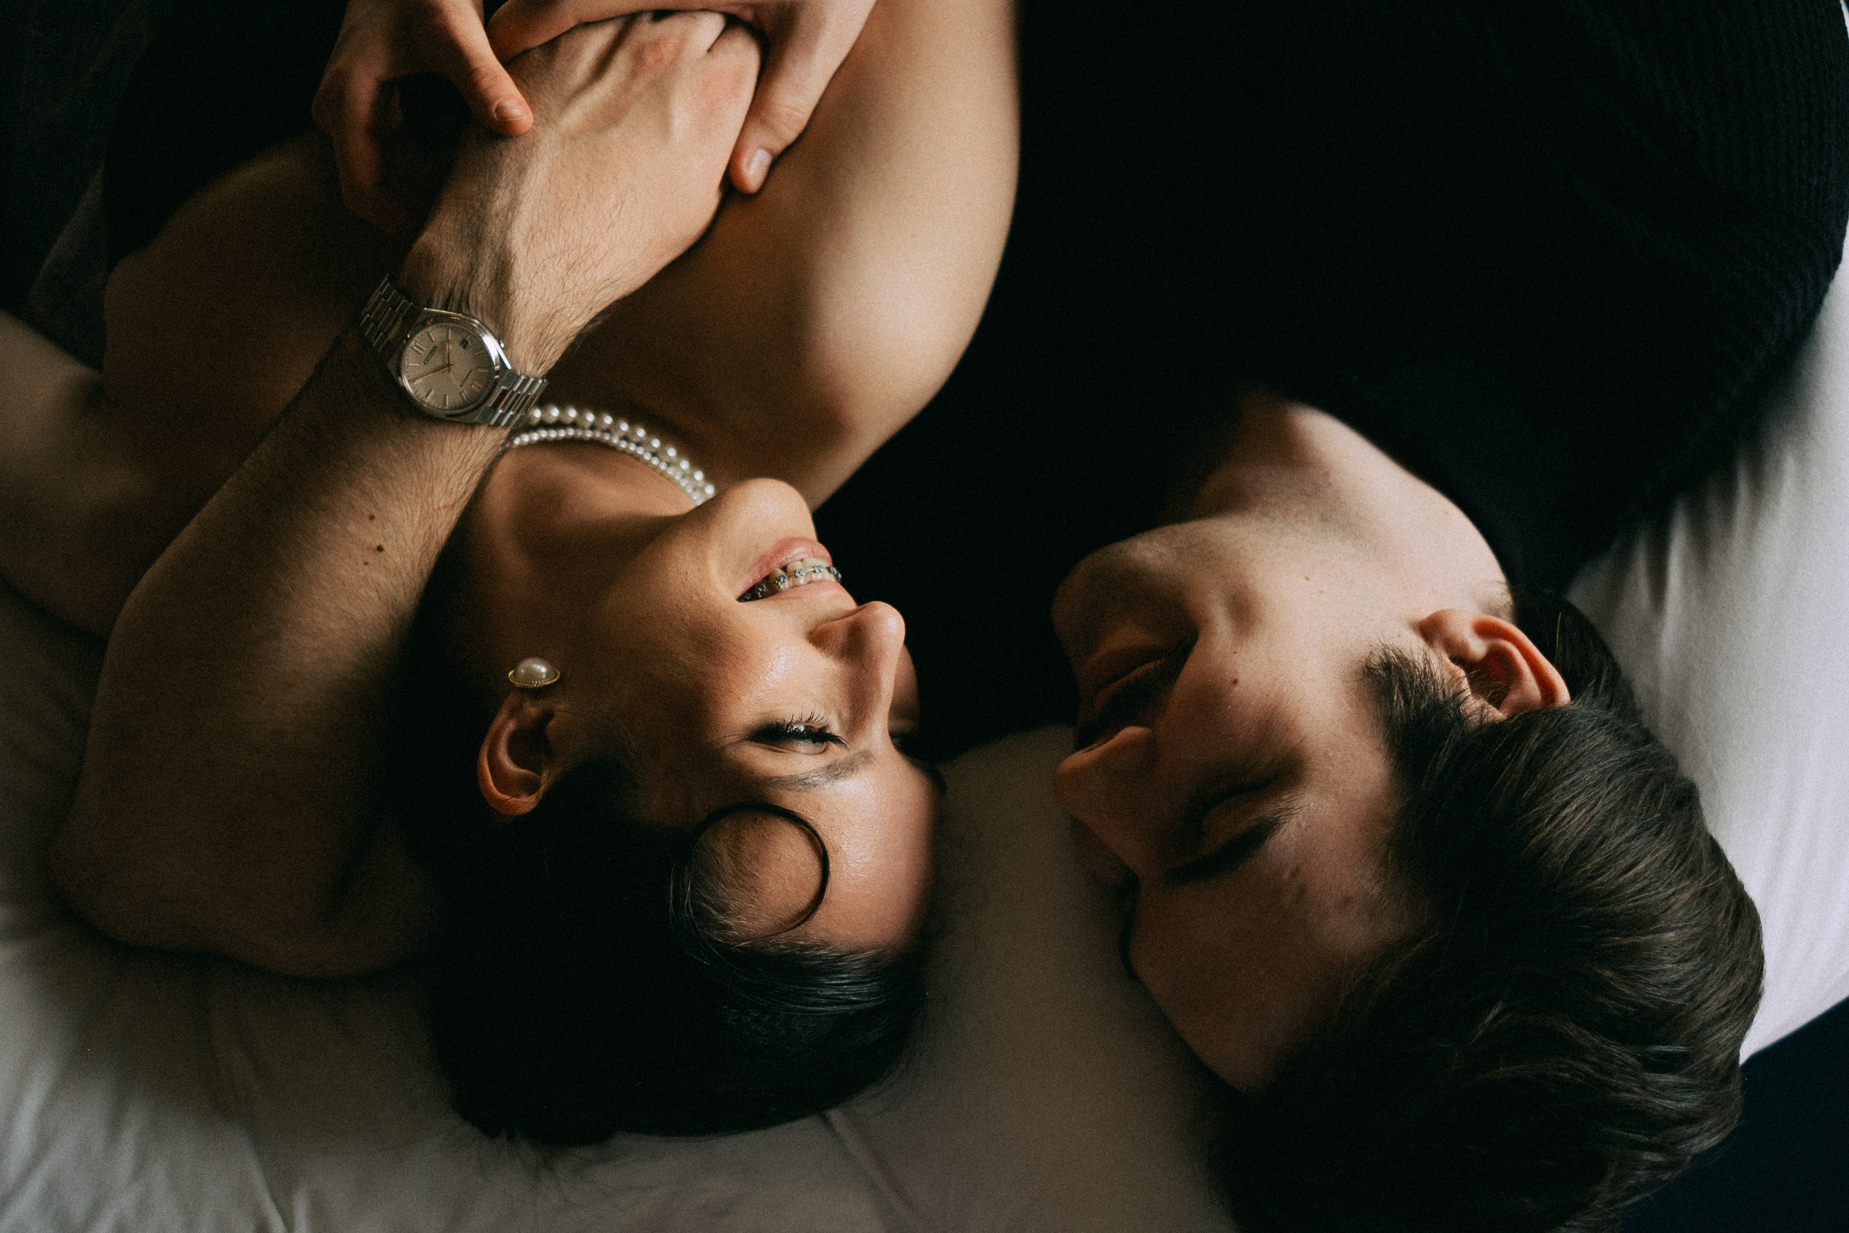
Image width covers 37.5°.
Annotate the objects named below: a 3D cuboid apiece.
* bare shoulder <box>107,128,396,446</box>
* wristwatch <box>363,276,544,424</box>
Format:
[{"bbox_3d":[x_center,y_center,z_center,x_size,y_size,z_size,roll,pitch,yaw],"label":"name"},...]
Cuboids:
[{"bbox_3d":[-0.277,-0.134,1.120,0.120,0.115,0.120,-10,75,2],"label":"bare shoulder"},{"bbox_3d":[-0.173,-0.099,1.010,0.069,0.056,0.042,33,110,-14],"label":"wristwatch"}]

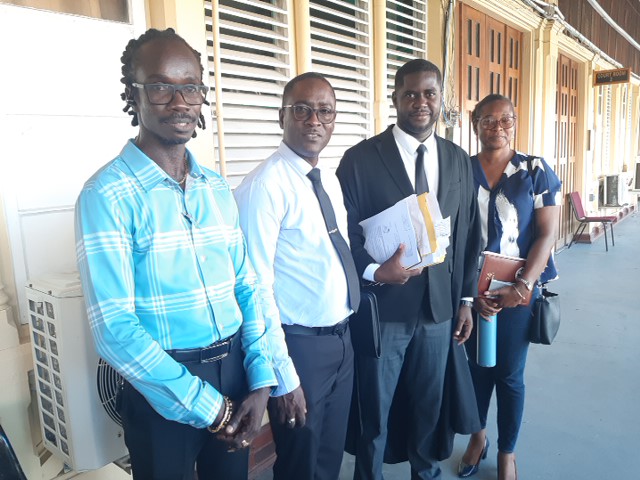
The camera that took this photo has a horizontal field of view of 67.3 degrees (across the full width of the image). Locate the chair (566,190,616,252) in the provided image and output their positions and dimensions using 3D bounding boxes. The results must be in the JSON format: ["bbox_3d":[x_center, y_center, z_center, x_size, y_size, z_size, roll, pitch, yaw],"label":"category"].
[{"bbox_3d":[4.013,-0.298,7.087,0.555,0.830,0.500,6,13,40],"label":"chair"}]

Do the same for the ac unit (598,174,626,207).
[{"bbox_3d":[5.532,-0.946,8.983,0.270,0.550,0.780,6,13,40],"label":"ac unit"}]

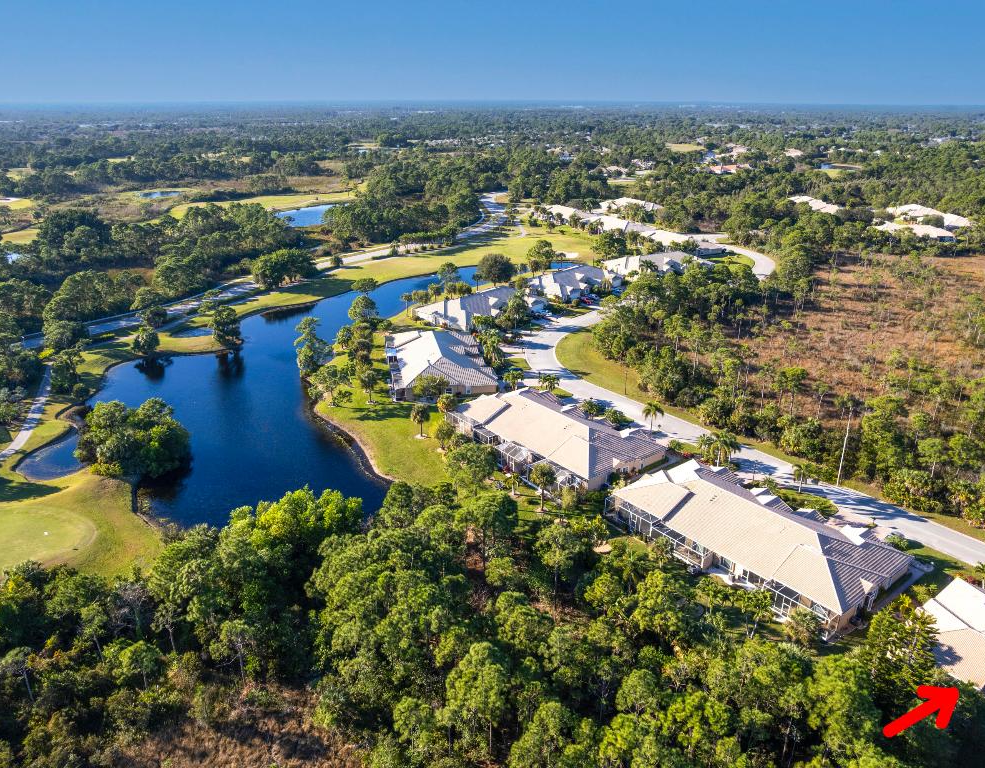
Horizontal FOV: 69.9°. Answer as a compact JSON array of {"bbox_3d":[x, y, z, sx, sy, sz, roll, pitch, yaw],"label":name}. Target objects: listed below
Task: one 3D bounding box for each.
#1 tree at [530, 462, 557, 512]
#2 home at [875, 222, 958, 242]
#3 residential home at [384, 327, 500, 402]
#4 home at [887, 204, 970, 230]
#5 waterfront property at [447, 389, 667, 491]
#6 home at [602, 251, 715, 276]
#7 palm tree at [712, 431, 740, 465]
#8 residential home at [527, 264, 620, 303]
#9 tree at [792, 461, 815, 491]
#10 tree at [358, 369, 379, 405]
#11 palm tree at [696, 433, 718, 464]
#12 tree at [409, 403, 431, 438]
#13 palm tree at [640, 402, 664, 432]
[{"bbox_3d":[8.026,16.116,109.040,3.930,8.610,3.930,0,22,0],"label":"tree"},{"bbox_3d":[188.210,-68.470,317.270,30.500,6.000,21.000,2,22,4],"label":"home"},{"bbox_3d":[-12.560,-6.540,162.570,21.500,6.100,36.000,-4,22,-9],"label":"residential home"},{"bbox_3d":[231.306,-88.468,372.979,21.000,6.700,42.000,0,22,-1],"label":"home"},{"bbox_3d":[11.102,8.096,131.905,22.300,6.400,36.400,-16,27,-35],"label":"waterfront property"},{"bbox_3d":[61.030,-44.410,256.720,36.000,6.100,21.500,-11,25,-26],"label":"home"},{"bbox_3d":[39.030,11.020,118.160,4.670,7.150,4.670,0,22,0],"label":"palm tree"},{"bbox_3d":[27.807,-35.305,239.689,21.000,6.400,33.000,19,28,38],"label":"residential home"},{"bbox_3d":[49.040,14.830,111.270,3.770,5.310,3.770,0,22,0],"label":"tree"},{"bbox_3d":[-26.015,0.666,148.220,4.040,7.730,4.040,0,22,0],"label":"tree"},{"bbox_3d":[37.997,11.470,124.532,3.570,5.840,3.570,0,22,0],"label":"palm tree"},{"bbox_3d":[-13.681,6.954,133.577,3.830,7.100,3.830,0,22,0],"label":"tree"},{"bbox_3d":[29.460,6.340,129.850,4.400,7.000,4.400,0,22,0],"label":"palm tree"}]

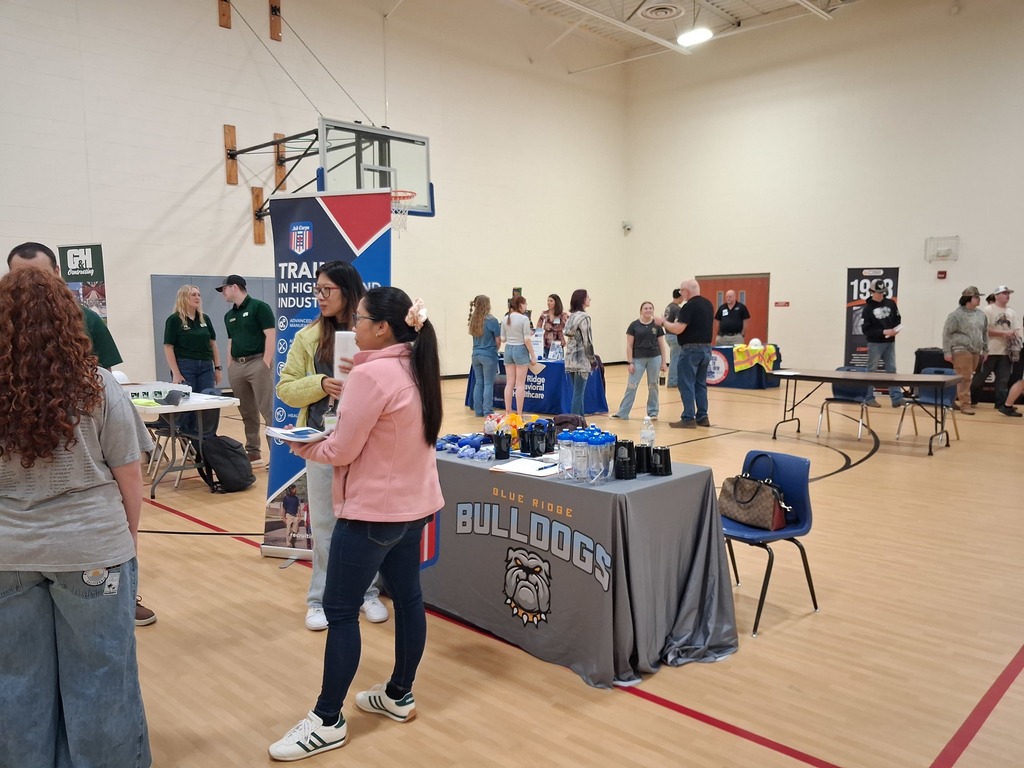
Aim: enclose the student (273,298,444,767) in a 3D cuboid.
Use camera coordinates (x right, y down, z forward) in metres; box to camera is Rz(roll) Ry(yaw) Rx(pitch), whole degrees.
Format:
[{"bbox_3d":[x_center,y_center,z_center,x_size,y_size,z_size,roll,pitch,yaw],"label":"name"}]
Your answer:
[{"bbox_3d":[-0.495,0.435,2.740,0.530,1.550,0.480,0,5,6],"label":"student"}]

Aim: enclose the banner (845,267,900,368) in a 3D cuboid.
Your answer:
[{"bbox_3d":[5.830,-0.839,12.941,0.870,2.078,0.180,2,6,20],"label":"banner"}]

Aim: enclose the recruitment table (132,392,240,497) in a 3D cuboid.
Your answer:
[{"bbox_3d":[-3.169,0.467,6.928,2.000,0.740,0.760,5,7,44],"label":"recruitment table"}]

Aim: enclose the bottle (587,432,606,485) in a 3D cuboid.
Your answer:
[{"bbox_3d":[0.358,0.312,3.360,0.074,0.213,0.074,0,5,0],"label":"bottle"}]

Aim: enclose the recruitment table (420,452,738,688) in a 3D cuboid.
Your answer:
[{"bbox_3d":[0.008,0.715,3.948,1.880,0.745,0.790,5,7,44],"label":"recruitment table"}]

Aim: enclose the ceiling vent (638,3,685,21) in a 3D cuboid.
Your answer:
[{"bbox_3d":[3.084,-7.684,16.475,0.920,0.120,0.920,0,5,0],"label":"ceiling vent"}]

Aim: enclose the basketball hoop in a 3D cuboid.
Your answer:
[{"bbox_3d":[-1.572,-2.317,10.870,0.530,0.520,0.470,5,7,44],"label":"basketball hoop"}]

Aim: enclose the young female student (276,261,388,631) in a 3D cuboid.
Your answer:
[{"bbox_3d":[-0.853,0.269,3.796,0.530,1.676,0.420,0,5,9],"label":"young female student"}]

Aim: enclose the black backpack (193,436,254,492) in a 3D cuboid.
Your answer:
[{"bbox_3d":[-2.417,0.672,6.750,0.360,0.460,0.320,-18,10,-18],"label":"black backpack"}]

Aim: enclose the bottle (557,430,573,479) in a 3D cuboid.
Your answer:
[{"bbox_3d":[0.222,0.293,3.347,0.072,0.203,0.072,0,5,0],"label":"bottle"}]

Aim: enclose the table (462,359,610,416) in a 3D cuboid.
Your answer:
[{"bbox_3d":[0.309,-0.007,12.164,1.880,0.740,0.830,4,7,38],"label":"table"}]

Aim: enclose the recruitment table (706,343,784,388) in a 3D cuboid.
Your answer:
[{"bbox_3d":[4.098,-0.335,15.511,1.860,0.745,0.780,4,7,38],"label":"recruitment table"}]

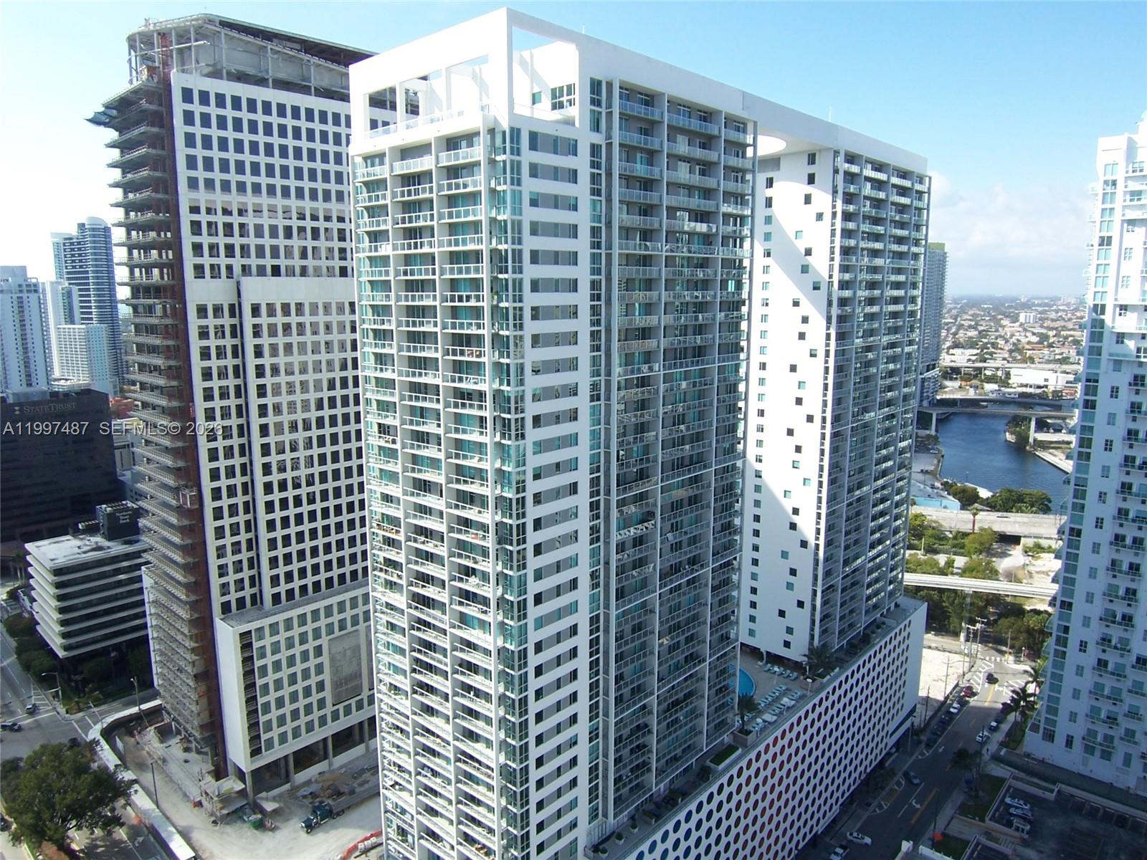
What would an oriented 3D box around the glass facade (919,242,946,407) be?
[{"bbox_3d":[313.672,-91.808,683.088,28.000,145.000,28.000,7,12,34],"label":"glass facade"}]

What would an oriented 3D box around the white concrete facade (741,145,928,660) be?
[{"bbox_3d":[48.626,-7.106,160.042,28.500,96.700,47.500,9,14,42],"label":"white concrete facade"}]

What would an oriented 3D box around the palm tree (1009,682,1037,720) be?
[{"bbox_3d":[107.995,66.354,182.589,7.120,10.980,7.120,9,14,42],"label":"palm tree"}]

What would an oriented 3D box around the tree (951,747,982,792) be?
[{"bbox_3d":[82.673,71.245,158.790,6.570,9.910,6.570,9,14,42],"label":"tree"}]

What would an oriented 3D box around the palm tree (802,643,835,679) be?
[{"bbox_3d":[44.876,42.060,139.054,6.080,6.080,6.080,9,14,42],"label":"palm tree"}]

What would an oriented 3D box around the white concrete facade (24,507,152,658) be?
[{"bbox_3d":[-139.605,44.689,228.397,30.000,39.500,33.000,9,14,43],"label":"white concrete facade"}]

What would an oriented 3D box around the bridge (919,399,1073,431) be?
[{"bbox_3d":[315.884,-7.382,574.186,125.000,18.000,12.000,3,11,17],"label":"bridge"}]

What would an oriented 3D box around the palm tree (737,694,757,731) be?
[{"bbox_3d":[27.274,45.068,120.956,3.570,6.250,3.570,0,10,0],"label":"palm tree"}]

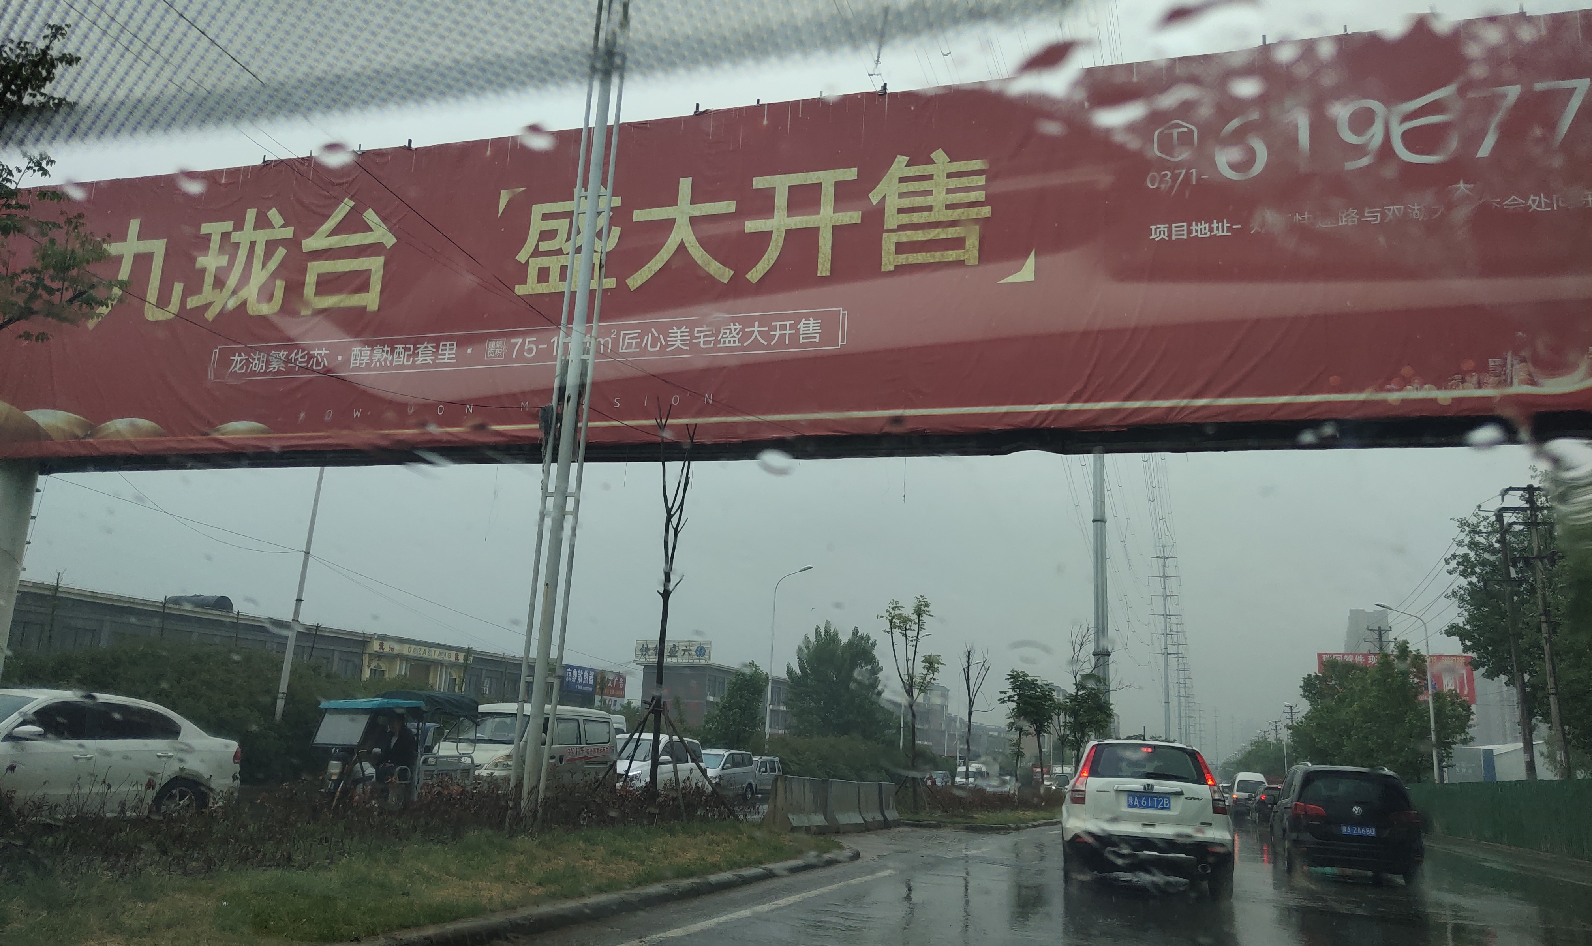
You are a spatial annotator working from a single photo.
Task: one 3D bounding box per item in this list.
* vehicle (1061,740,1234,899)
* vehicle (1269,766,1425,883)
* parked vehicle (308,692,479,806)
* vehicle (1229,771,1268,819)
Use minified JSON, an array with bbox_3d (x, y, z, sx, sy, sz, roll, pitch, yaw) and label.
[{"bbox_3d":[4.240,4.125,16.693,1.820,1.680,4.520,1,-12,14],"label":"vehicle"},{"bbox_3d":[8.594,5.463,21.750,1.900,1.720,4.820,1,-12,16],"label":"vehicle"},{"bbox_3d":[-6.587,4.585,22.800,1.100,1.850,2.950,0,-12,17],"label":"parked vehicle"},{"bbox_3d":[20.600,14.586,62.645,1.720,1.980,5.000,-1,-13,16],"label":"vehicle"}]

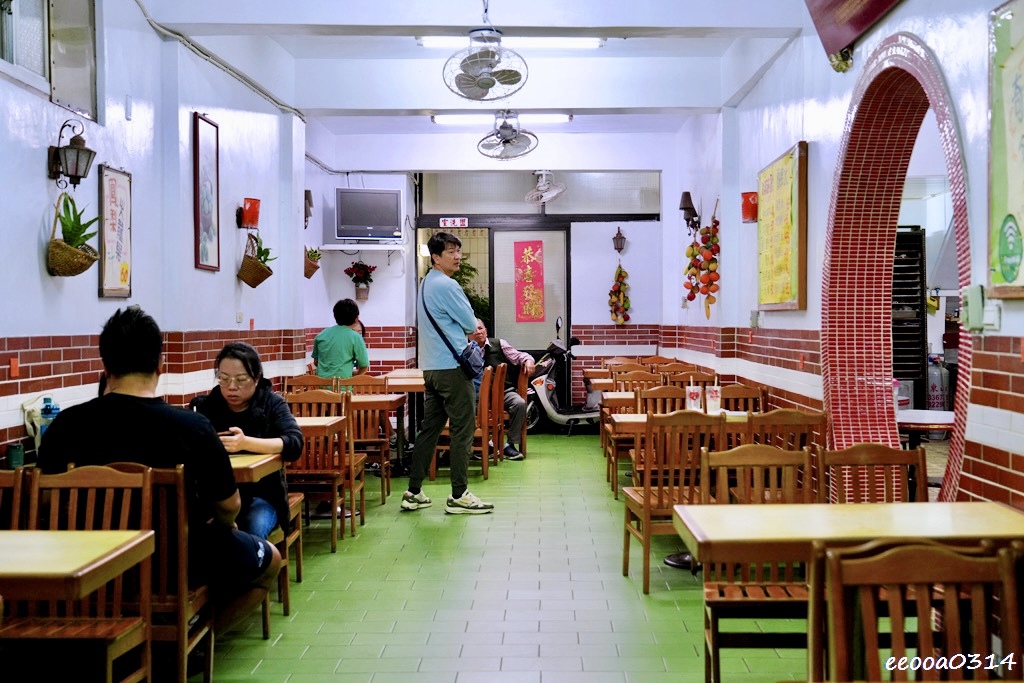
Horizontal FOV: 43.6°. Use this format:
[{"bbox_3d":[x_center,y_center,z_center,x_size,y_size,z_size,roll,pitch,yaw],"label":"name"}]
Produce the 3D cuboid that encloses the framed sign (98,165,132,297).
[{"bbox_3d":[-2.046,-0.554,6.637,0.030,0.660,0.450,0,1,1],"label":"framed sign"}]

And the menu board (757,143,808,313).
[{"bbox_3d":[1.675,-0.675,8.013,0.050,0.950,1.420,0,1,1],"label":"menu board"}]

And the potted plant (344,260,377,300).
[{"bbox_3d":[-1.624,-0.655,13.740,0.340,0.430,0.250,0,1,1],"label":"potted plant"}]

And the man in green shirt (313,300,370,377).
[{"bbox_3d":[-1.258,0.391,9.500,0.440,1.390,0.680,0,1,1],"label":"man in green shirt"}]

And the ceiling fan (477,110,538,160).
[{"bbox_3d":[-0.033,-1.690,10.500,0.500,0.410,0.490,0,1,1],"label":"ceiling fan"}]

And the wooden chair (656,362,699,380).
[{"bbox_3d":[1.414,0.622,10.752,0.410,0.860,0.470,0,1,1],"label":"wooden chair"}]

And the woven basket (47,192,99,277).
[{"bbox_3d":[-1.788,-0.435,5.209,0.140,0.330,0.220,0,1,1],"label":"woven basket"}]

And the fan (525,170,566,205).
[{"bbox_3d":[0.340,-1.564,13.000,0.420,0.345,0.420,0,1,0],"label":"fan"}]

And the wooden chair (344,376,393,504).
[{"bbox_3d":[-1.059,0.671,8.902,0.400,0.850,0.480,0,1,1],"label":"wooden chair"}]

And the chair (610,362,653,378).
[{"bbox_3d":[1.000,0.608,10.650,0.410,0.845,0.480,0,1,1],"label":"chair"}]

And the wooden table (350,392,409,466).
[{"bbox_3d":[-1.220,0.738,8.325,1.000,0.735,0.620,0,1,1],"label":"wooden table"}]

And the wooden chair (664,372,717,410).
[{"bbox_3d":[1.310,0.661,9.120,0.430,0.850,0.480,0,1,1],"label":"wooden chair"}]

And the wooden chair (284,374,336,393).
[{"bbox_3d":[-1.432,0.667,8.851,0.410,0.845,0.480,0,1,1],"label":"wooden chair"}]

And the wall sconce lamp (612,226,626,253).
[{"bbox_3d":[1.210,-1.155,14.470,0.150,0.300,0.190,0,1,1],"label":"wall sconce lamp"}]

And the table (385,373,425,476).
[{"bbox_3d":[-0.883,0.694,10.578,0.650,0.750,1.200,0,1,1],"label":"table"}]

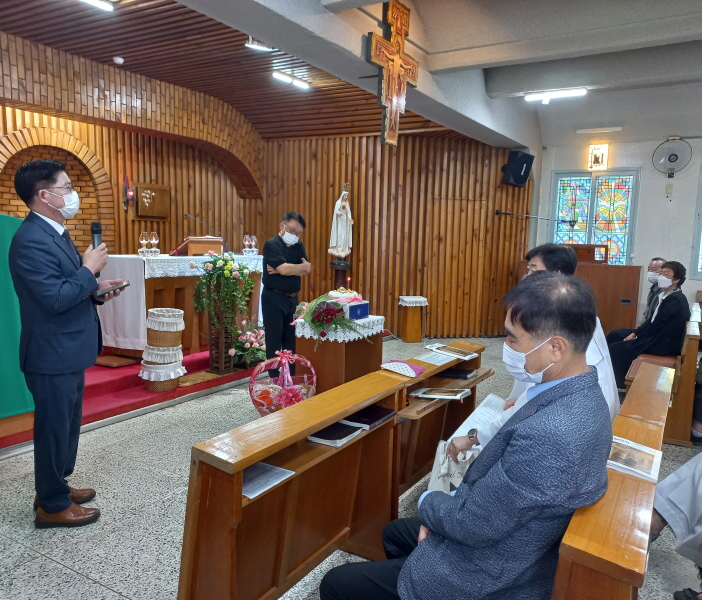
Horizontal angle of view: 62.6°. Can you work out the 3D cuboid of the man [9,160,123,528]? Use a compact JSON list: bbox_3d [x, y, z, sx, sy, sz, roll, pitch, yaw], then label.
[{"bbox_3d":[-1.381,0.225,2.866,0.510,1.770,0.470,-1,9,-17],"label":"man"}]

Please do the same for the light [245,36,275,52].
[{"bbox_3d":[-0.781,-2.178,4.935,0.320,0.140,0.100,-5,10,-37],"label":"light"}]

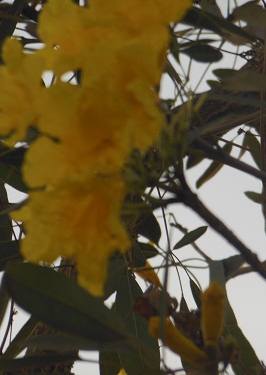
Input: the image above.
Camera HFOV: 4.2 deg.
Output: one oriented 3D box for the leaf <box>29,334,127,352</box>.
[{"bbox_3d":[-0.038,0.108,2.500,0.071,0.009,0.022,0,-30,0],"label":"leaf"}]

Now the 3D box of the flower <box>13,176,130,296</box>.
[{"bbox_3d":[-0.040,0.032,2.360,0.070,0.058,0.073,-19,-77,35],"label":"flower"}]

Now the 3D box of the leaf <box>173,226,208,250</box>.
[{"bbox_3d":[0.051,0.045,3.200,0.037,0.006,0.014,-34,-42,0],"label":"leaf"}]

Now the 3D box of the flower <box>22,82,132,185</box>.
[{"bbox_3d":[-0.037,-0.035,2.400,0.066,0.068,0.055,-4,-7,33],"label":"flower"}]

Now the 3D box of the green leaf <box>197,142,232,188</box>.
[{"bbox_3d":[0.070,-0.019,3.100,0.012,0.051,0.012,40,-14,-11],"label":"green leaf"}]

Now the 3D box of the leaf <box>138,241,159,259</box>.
[{"bbox_3d":[0.008,0.049,2.850,0.026,0.013,0.008,16,16,5],"label":"leaf"}]

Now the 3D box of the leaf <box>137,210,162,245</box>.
[{"bbox_3d":[0.013,0.029,2.850,0.023,0.038,0.012,-26,-15,8],"label":"leaf"}]

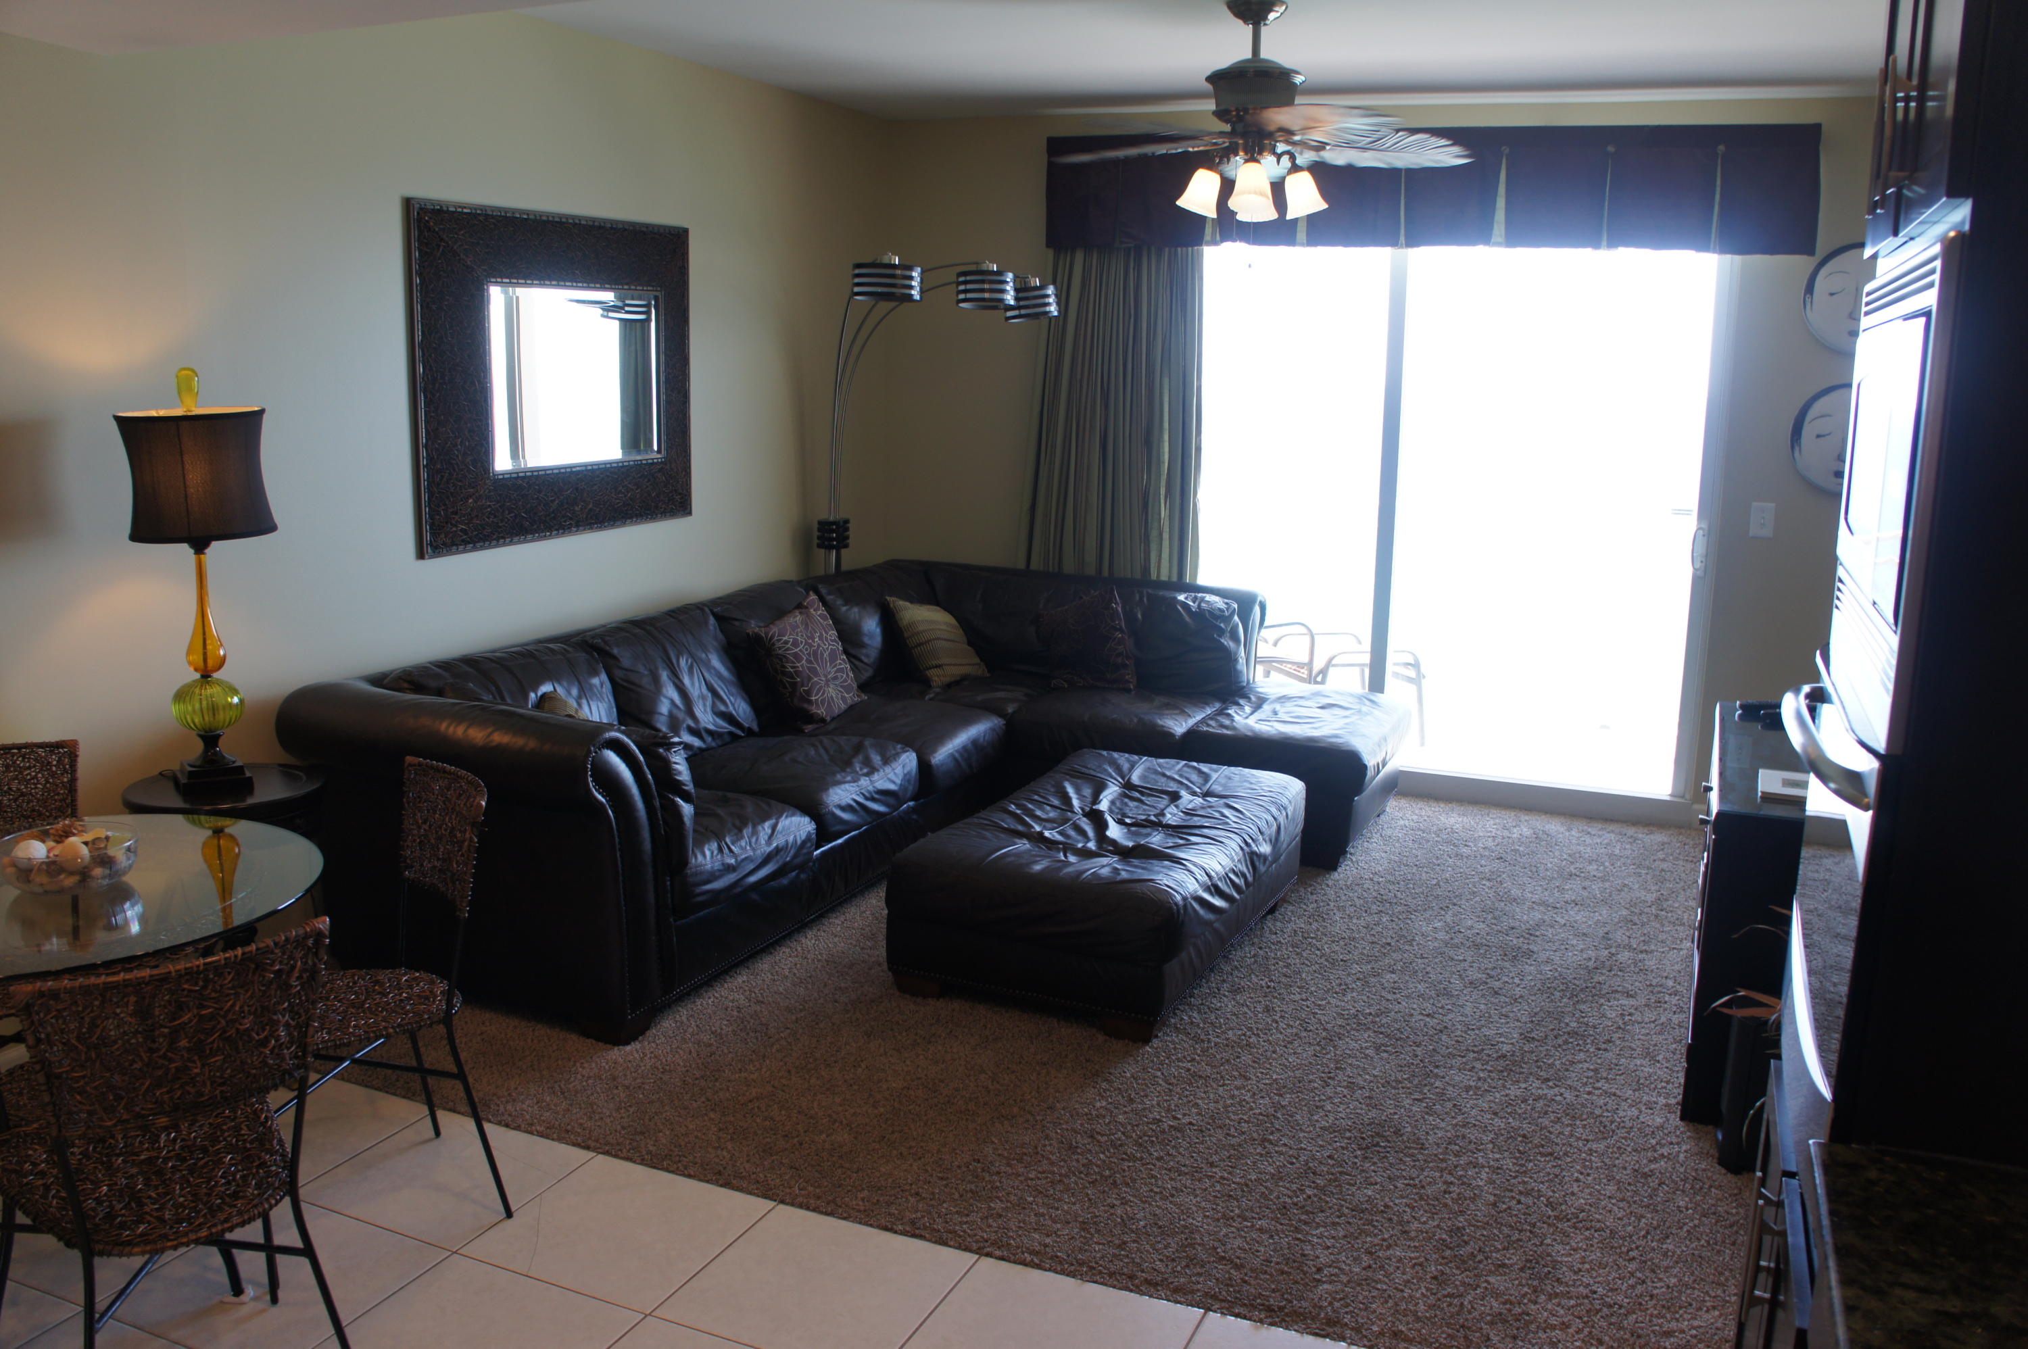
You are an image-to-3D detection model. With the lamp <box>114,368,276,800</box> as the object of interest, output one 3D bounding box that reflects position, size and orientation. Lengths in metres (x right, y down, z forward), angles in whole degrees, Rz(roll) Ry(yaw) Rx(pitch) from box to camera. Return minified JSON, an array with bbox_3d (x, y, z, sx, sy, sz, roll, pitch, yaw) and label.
[{"bbox_3d":[-1.792,-0.201,3.353,0.295,0.938,0.295,6,13,22],"label":"lamp"}]

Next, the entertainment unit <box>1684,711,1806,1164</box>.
[{"bbox_3d":[1.970,0.565,3.838,0.460,0.730,1.215,6,13,22],"label":"entertainment unit"}]

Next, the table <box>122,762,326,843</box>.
[{"bbox_3d":[-1.806,0.596,3.536,0.425,0.696,0.425,6,13,22],"label":"table"}]

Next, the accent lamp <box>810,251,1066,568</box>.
[{"bbox_3d":[-0.388,-0.537,5.790,1.000,2.038,0.750,6,13,22],"label":"accent lamp"}]

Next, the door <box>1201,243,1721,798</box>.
[{"bbox_3d":[1.479,-0.679,5.842,2.123,2.130,0.120,6,13,22],"label":"door"}]

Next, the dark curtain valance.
[{"bbox_3d":[1.407,-1.746,5.527,2.698,0.412,0.180,6,13,22],"label":"dark curtain valance"}]

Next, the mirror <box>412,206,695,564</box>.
[{"bbox_3d":[-1.373,-0.908,4.652,0.050,0.955,1.254,6,13,22],"label":"mirror"}]

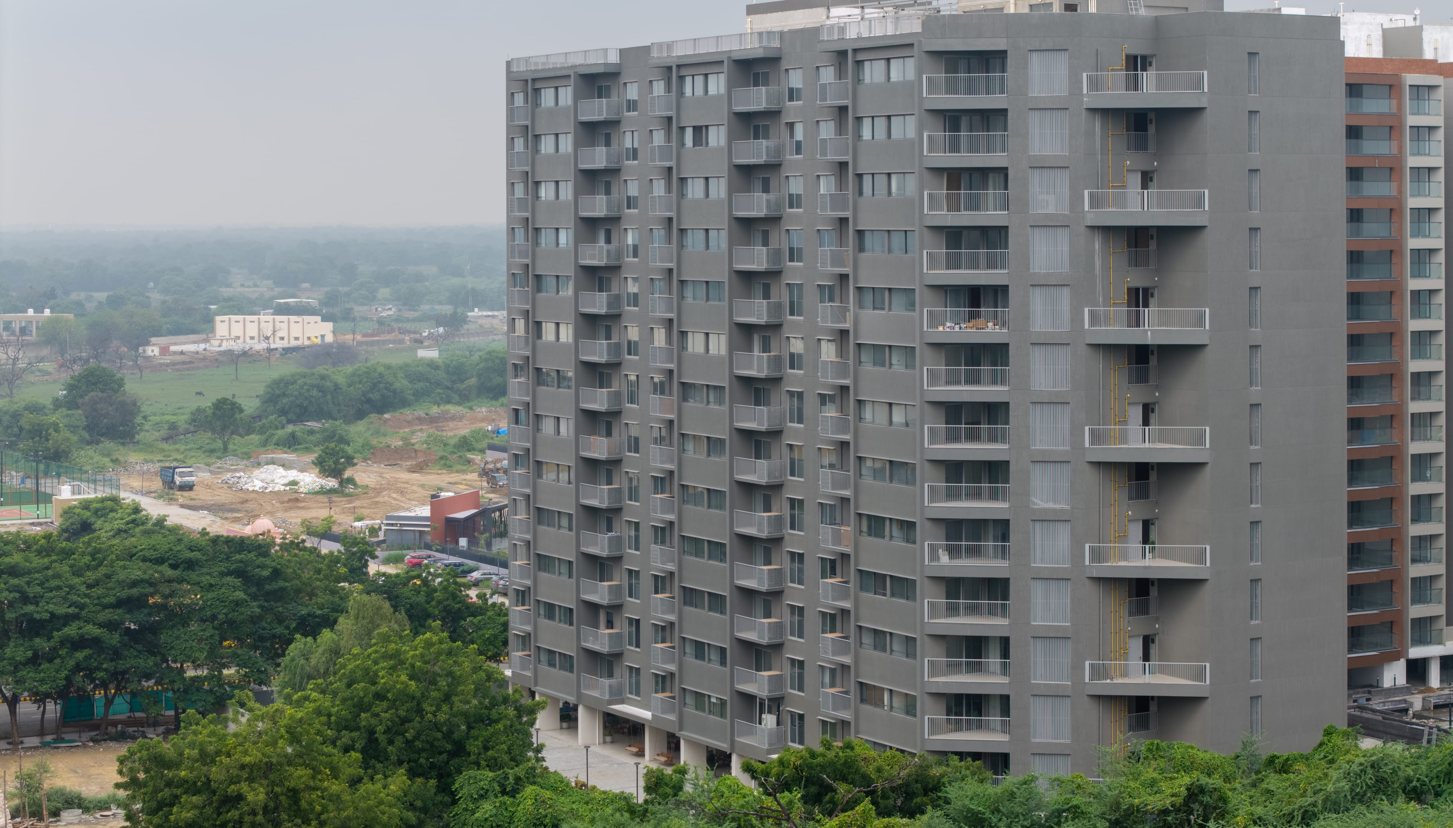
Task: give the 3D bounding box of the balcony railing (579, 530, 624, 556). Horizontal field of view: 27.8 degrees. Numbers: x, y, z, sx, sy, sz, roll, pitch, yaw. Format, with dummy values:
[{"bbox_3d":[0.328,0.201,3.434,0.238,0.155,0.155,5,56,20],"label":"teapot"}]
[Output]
[{"bbox_3d":[-7.705,8.004,183.089,1.200,1.150,3.570,-2,3,-30],"label":"balcony railing"}]

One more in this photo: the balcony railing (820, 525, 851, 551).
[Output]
[{"bbox_3d":[6.287,6.559,156.276,1.082,1.111,2.999,-2,4,-30],"label":"balcony railing"}]

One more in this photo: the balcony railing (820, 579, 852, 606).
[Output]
[{"bbox_3d":[6.305,9.516,156.452,1.082,1.111,2.999,-2,4,-30],"label":"balcony railing"}]

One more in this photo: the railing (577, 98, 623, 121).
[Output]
[{"bbox_3d":[-7.903,-19.030,183.800,1.180,1.140,3.480,-2,3,-30],"label":"railing"}]

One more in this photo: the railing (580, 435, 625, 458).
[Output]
[{"bbox_3d":[-7.783,2.009,183.225,1.200,1.150,3.570,-2,3,-30],"label":"railing"}]

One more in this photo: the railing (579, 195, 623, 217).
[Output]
[{"bbox_3d":[-7.872,-13.024,183.800,1.180,1.140,3.480,-2,3,-30],"label":"railing"}]

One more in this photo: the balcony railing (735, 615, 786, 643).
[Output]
[{"bbox_3d":[1.860,11.934,164.369,1.121,1.111,3.491,-2,4,-30],"label":"balcony railing"}]

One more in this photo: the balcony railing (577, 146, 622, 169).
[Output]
[{"bbox_3d":[-7.713,-15.640,179.372,1.121,1.111,3.501,-2,4,-30],"label":"balcony railing"}]

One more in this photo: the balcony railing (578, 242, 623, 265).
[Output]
[{"bbox_3d":[-7.696,-9.784,179.720,1.121,1.111,3.501,-2,4,-30],"label":"balcony railing"}]

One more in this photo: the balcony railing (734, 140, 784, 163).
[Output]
[{"bbox_3d":[1.777,-14.932,167.100,1.180,1.140,3.480,-2,3,-30],"label":"balcony railing"}]

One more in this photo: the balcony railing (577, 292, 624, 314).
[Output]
[{"bbox_3d":[-7.688,-6.852,179.894,1.121,1.111,3.501,-2,4,-30],"label":"balcony railing"}]

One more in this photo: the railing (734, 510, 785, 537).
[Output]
[{"bbox_3d":[1.876,6.104,167.100,1.180,1.140,3.480,-2,3,-30],"label":"railing"}]

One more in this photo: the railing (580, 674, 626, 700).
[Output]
[{"bbox_3d":[-7.628,16.930,182.954,1.200,1.150,3.570,-2,3,-30],"label":"railing"}]

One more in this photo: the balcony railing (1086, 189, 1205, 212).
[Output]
[{"bbox_3d":[20.904,-10.586,146.244,6.077,1.042,0.147,0,3,11],"label":"balcony railing"}]

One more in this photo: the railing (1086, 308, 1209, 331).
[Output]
[{"bbox_3d":[20.971,-4.732,146.592,6.077,1.042,0.147,0,3,11],"label":"railing"}]

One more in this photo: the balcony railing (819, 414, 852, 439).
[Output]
[{"bbox_3d":[6.251,0.660,155.926,1.082,1.111,2.999,-2,4,-30],"label":"balcony railing"}]

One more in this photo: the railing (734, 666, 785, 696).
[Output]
[{"bbox_3d":[1.864,15.090,166.460,1.200,1.150,3.570,-2,3,-30],"label":"railing"}]

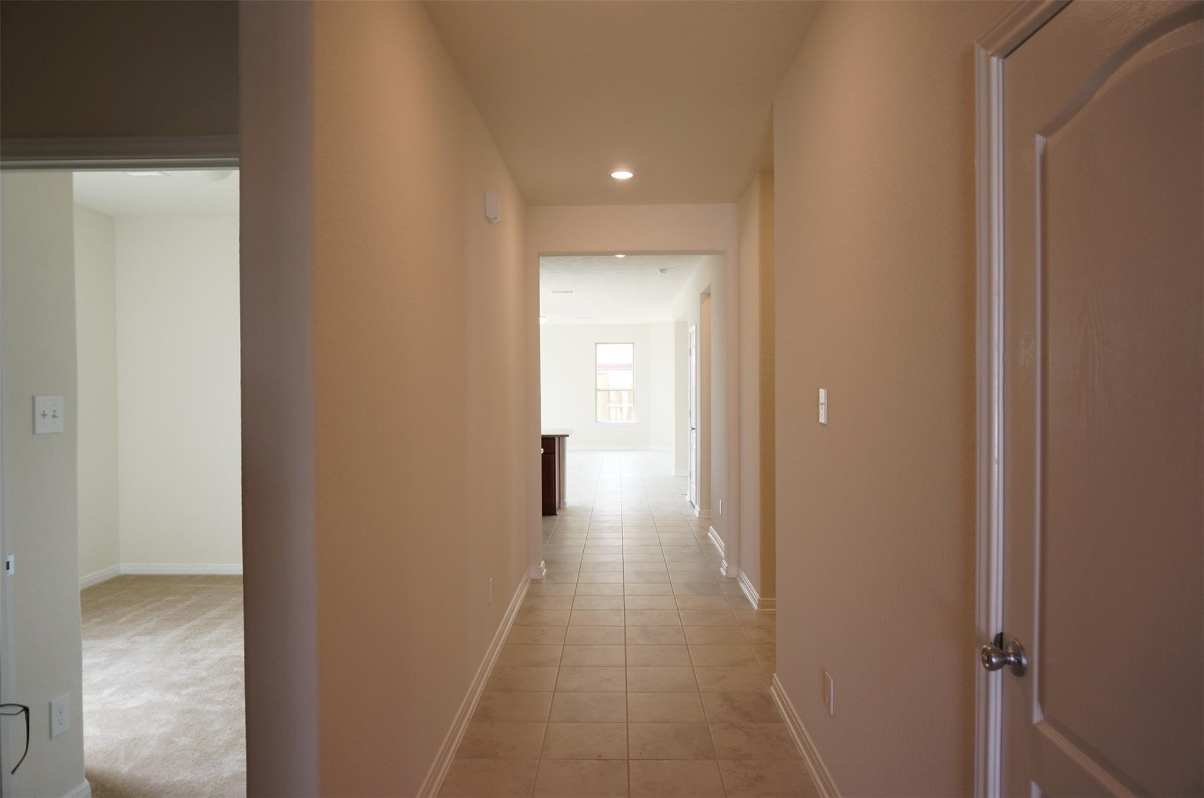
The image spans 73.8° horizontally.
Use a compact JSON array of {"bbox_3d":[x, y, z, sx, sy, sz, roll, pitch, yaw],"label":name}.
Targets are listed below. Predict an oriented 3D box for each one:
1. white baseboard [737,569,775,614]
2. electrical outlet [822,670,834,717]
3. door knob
[{"bbox_3d":[1.037,1.282,5.445,0.130,0.084,0.880,0,1,1],"label":"white baseboard"},{"bbox_3d":[0.764,0.994,2.697,0.008,0.116,0.073,0,1,1],"label":"electrical outlet"},{"bbox_3d":[0.708,0.460,1.420,0.062,0.066,0.066,0,1,1],"label":"door knob"}]

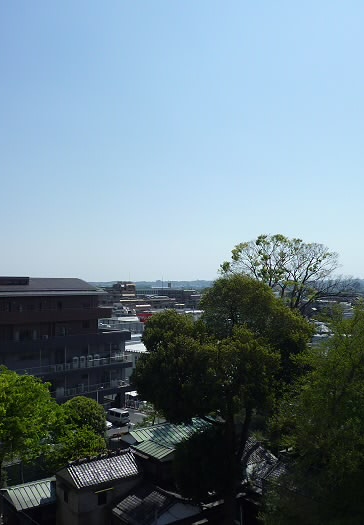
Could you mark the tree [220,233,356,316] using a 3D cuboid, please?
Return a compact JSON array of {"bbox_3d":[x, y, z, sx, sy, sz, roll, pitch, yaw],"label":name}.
[{"bbox_3d":[13.484,9.612,63.688,17.000,25.500,16.000,0,-2,0],"label":"tree"}]

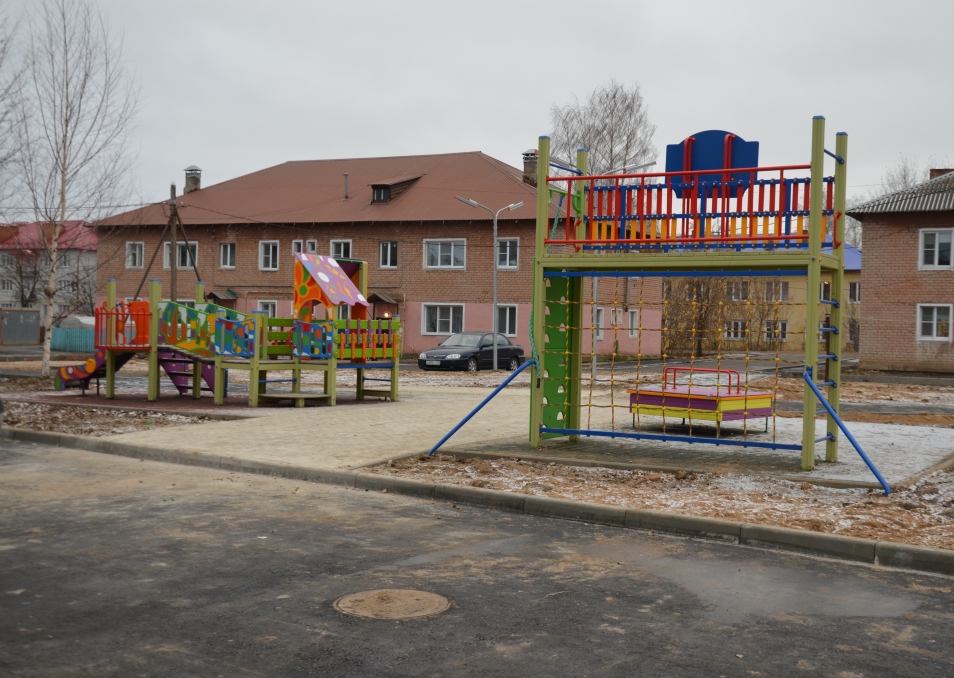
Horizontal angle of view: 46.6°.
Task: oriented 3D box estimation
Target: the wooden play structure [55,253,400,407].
[{"bbox_3d":[-4.495,-0.262,18.950,6.300,2.600,3.200,2,1,8],"label":"wooden play structure"}]

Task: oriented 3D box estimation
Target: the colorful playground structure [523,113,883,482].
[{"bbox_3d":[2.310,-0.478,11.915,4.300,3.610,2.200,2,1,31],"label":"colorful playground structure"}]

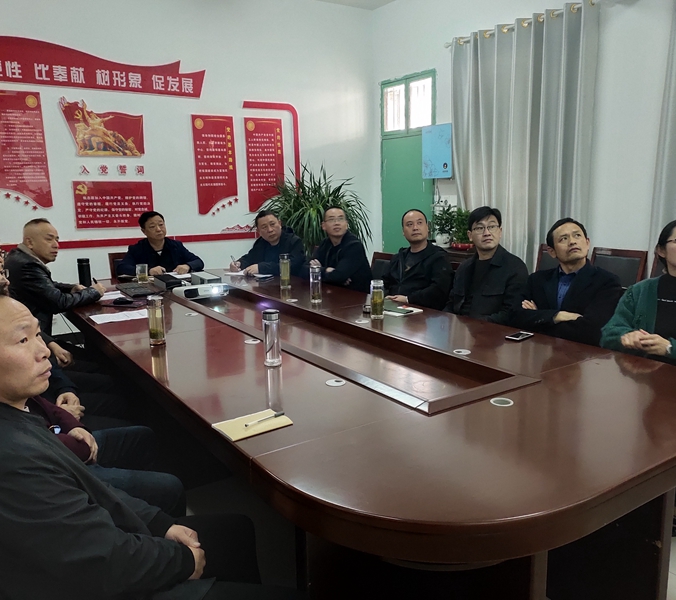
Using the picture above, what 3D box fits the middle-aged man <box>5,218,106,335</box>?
[{"bbox_3d":[-1.644,0.164,3.139,0.700,1.290,0.530,-6,11,-26],"label":"middle-aged man"}]

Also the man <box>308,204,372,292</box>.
[{"bbox_3d":[0.023,-0.003,3.759,0.700,1.300,0.510,-9,13,-38],"label":"man"}]

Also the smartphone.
[{"bbox_3d":[0.865,0.169,2.520,0.073,0.008,0.150,10,16,44],"label":"smartphone"}]

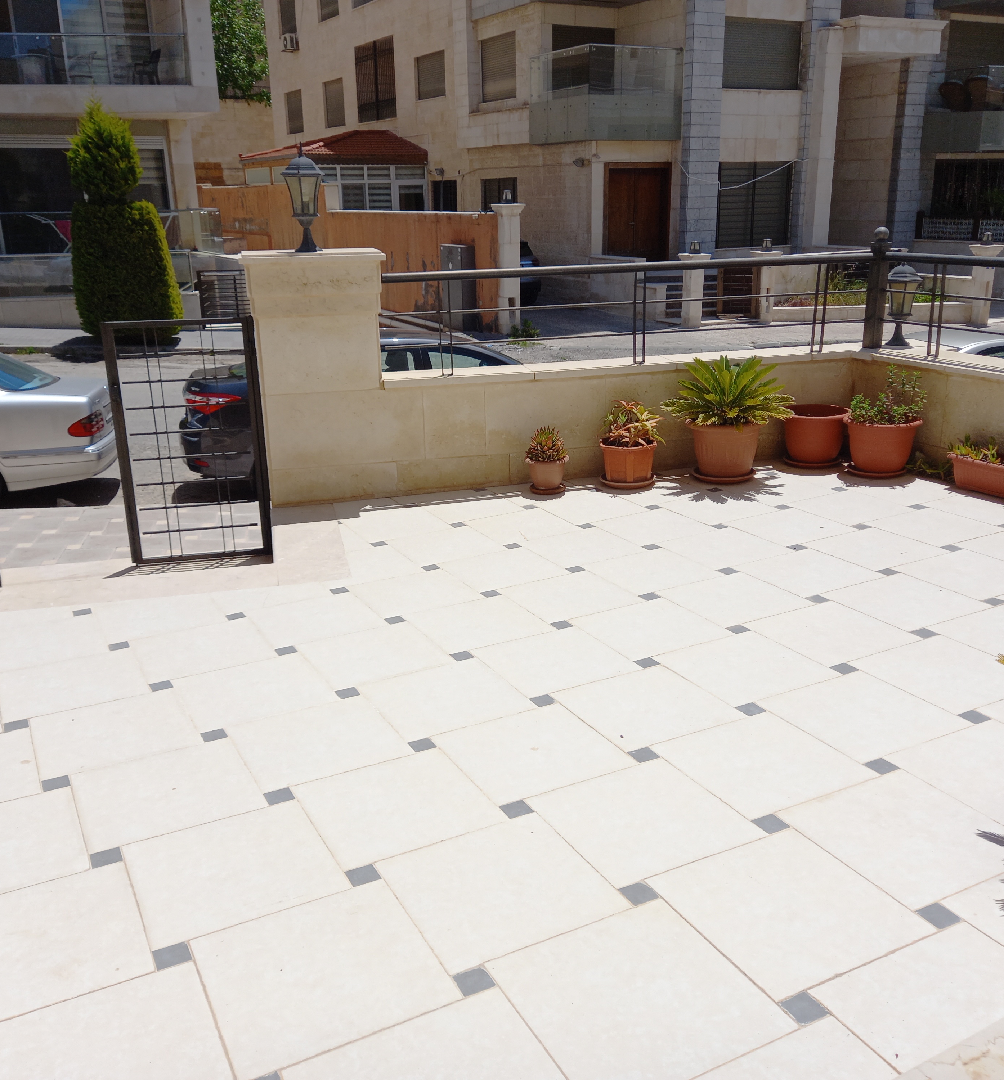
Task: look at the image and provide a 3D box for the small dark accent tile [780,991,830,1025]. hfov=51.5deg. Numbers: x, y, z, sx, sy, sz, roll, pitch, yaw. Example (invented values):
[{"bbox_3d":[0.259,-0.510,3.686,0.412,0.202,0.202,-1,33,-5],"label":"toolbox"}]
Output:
[{"bbox_3d":[0.577,0.911,2.006,0.065,0.020,0.065,-11,19,-26],"label":"small dark accent tile"}]

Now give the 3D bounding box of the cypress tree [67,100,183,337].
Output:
[{"bbox_3d":[-6.346,-5.287,17.007,1.750,3.850,1.750,-1,18,0],"label":"cypress tree"}]

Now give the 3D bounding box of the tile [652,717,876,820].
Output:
[{"bbox_3d":[0.752,0.651,3.030,0.457,0.015,0.457,-10,19,-24],"label":"tile"}]

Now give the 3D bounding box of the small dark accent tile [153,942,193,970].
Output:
[{"bbox_3d":[-0.738,0.940,2.331,0.070,0.015,0.070,-10,19,-25],"label":"small dark accent tile"}]

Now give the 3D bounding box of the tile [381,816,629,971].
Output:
[{"bbox_3d":[-0.015,0.808,2.409,0.445,0.020,0.445,-11,19,-26],"label":"tile"}]

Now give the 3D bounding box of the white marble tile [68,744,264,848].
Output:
[{"bbox_3d":[-0.843,0.639,2.609,0.410,0.020,0.410,-11,19,-26],"label":"white marble tile"}]

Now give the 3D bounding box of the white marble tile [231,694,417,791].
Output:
[{"bbox_3d":[-0.585,0.639,3.290,0.468,0.015,0.468,-10,19,-25],"label":"white marble tile"}]

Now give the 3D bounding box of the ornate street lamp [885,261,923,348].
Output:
[{"bbox_3d":[2.170,-1.306,5.627,0.213,0.483,0.213,6,19,20],"label":"ornate street lamp"}]

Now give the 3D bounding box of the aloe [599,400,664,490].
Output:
[{"bbox_3d":[0.724,-0.550,5.824,0.365,0.464,0.340,-1,18,0],"label":"aloe"}]

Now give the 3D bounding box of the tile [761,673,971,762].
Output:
[{"bbox_3d":[0.998,0.486,2.890,0.410,0.020,0.410,-11,19,-26],"label":"tile"}]

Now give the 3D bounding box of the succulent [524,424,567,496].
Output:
[{"bbox_3d":[0.271,-0.476,6.058,0.240,0.375,0.240,-5,18,-12],"label":"succulent"}]

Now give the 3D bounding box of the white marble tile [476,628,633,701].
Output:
[{"bbox_3d":[0.188,0.447,3.828,0.468,0.015,0.468,-10,19,-25],"label":"white marble tile"}]

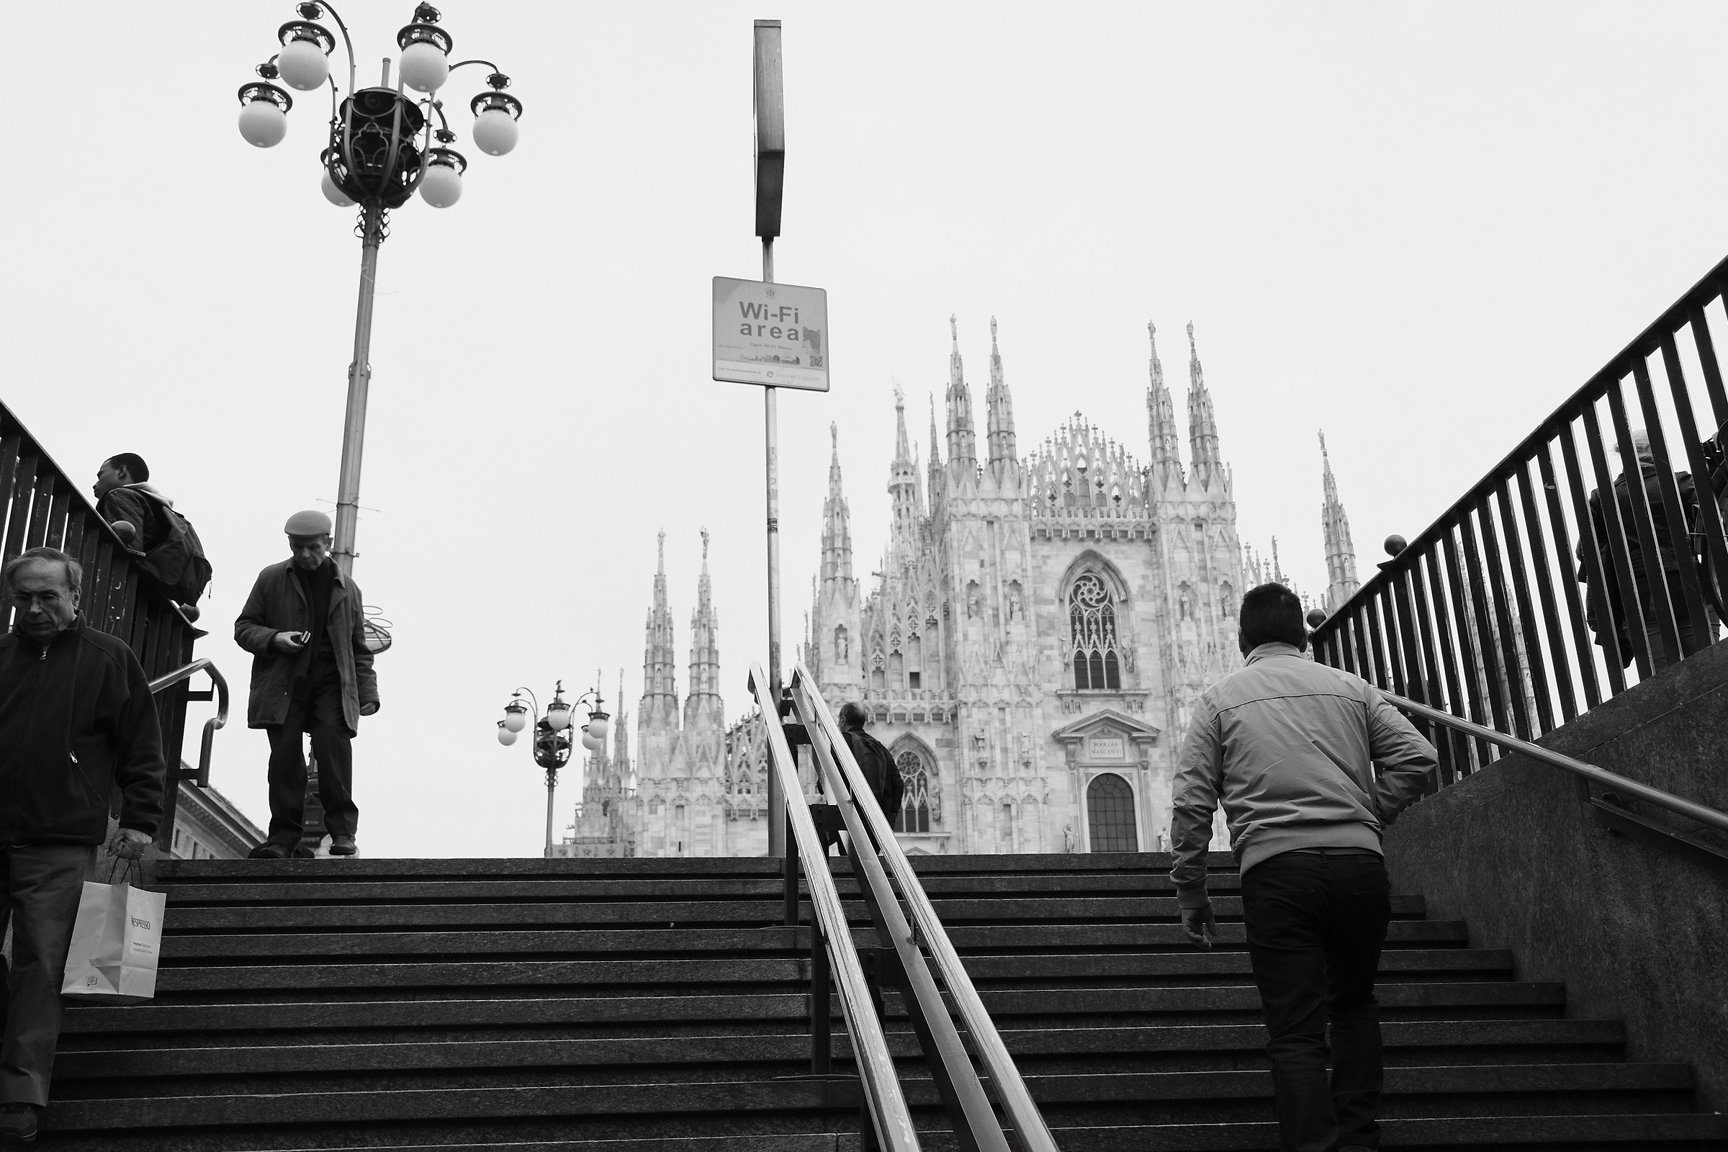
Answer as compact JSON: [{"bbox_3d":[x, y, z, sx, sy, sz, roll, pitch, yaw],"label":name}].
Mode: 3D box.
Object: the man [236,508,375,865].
[{"bbox_3d":[-2.419,0.474,6.981,0.620,1.662,0.460,5,-22,-18],"label":"man"}]

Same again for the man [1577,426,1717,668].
[{"bbox_3d":[3.432,0.145,6.702,0.560,1.700,0.420,-9,-23,19],"label":"man"}]

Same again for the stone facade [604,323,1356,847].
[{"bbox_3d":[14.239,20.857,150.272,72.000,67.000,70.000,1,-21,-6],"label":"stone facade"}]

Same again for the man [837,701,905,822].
[{"bbox_3d":[0.016,1.629,10.202,0.520,1.690,0.400,13,-26,-34],"label":"man"}]

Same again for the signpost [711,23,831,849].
[{"bbox_3d":[-0.408,-0.706,7.267,0.570,3.926,0.753,3,-22,-13],"label":"signpost"}]

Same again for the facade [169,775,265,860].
[{"bbox_3d":[-48.980,24.697,100.360,10.000,25.500,50.000,1,-21,-8],"label":"facade"}]

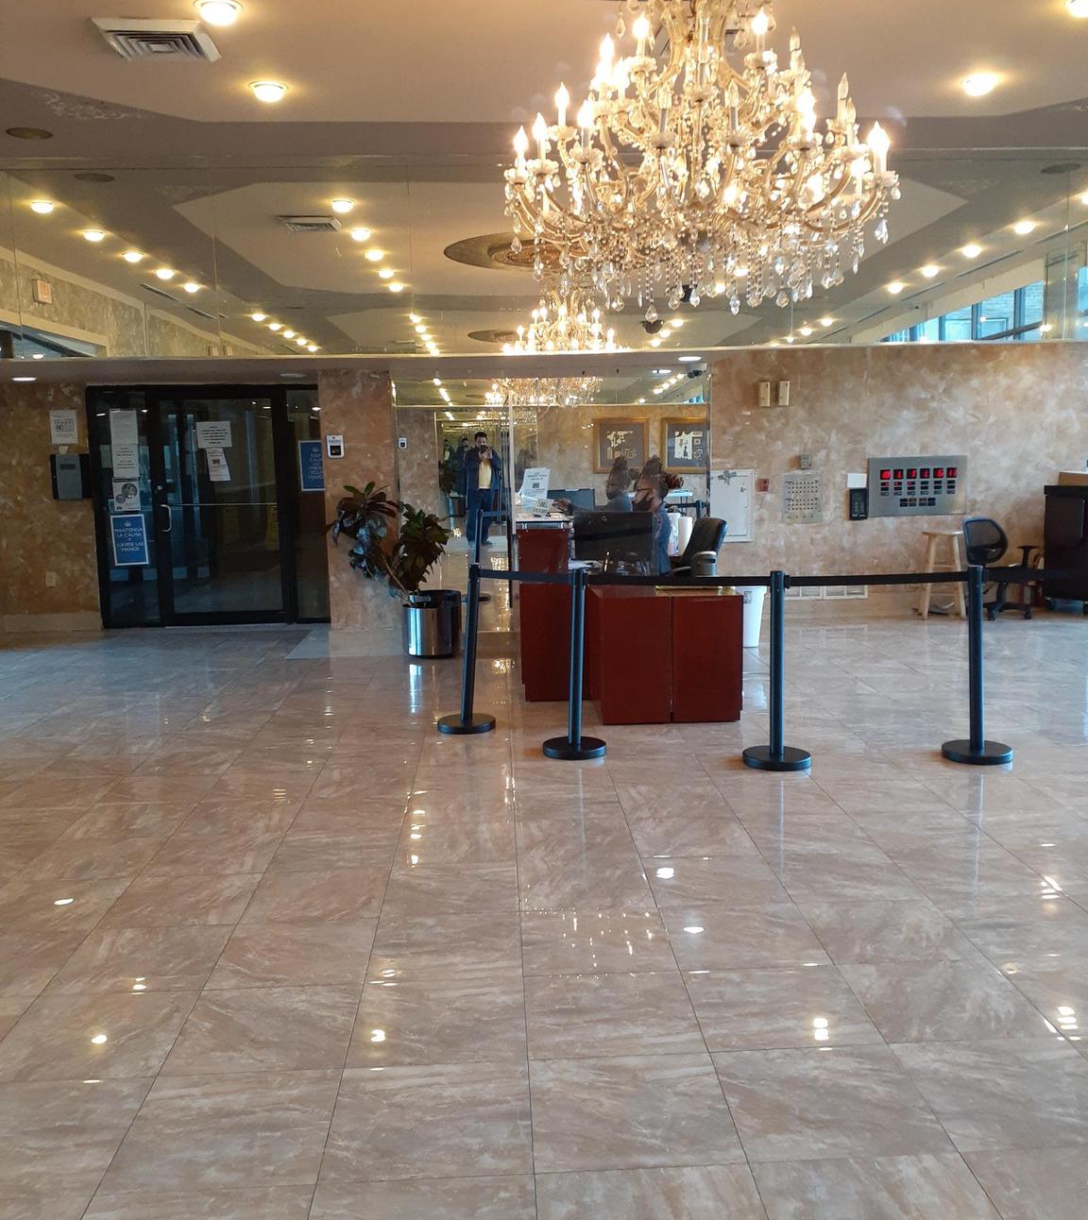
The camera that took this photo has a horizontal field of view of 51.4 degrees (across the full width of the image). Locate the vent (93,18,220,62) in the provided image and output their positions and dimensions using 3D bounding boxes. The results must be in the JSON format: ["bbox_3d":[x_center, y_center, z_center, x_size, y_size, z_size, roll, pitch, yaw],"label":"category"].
[{"bbox_3d":[-1.696,-2.492,4.980,0.450,0.070,0.470,-2,8,-2],"label":"vent"}]

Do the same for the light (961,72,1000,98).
[{"bbox_3d":[2.258,-2.700,5.828,0.200,0.070,0.200,-2,8,-2],"label":"light"}]

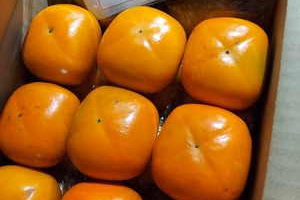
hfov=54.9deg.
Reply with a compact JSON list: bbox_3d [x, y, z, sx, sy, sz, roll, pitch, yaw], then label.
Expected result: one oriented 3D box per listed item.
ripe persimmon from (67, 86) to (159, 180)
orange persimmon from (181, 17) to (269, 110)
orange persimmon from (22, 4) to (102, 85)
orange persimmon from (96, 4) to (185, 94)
[{"bbox_3d":[-0.033,0.029,0.263,0.081,0.057,0.081,9,77,14],"label":"ripe persimmon"},{"bbox_3d":[0.068,-0.032,0.261,0.078,0.055,0.078,9,77,14],"label":"orange persimmon"},{"bbox_3d":[-0.089,-0.057,0.299,0.079,0.056,0.079,9,77,14],"label":"orange persimmon"},{"bbox_3d":[-0.007,-0.048,0.279,0.082,0.058,0.082,9,77,14],"label":"orange persimmon"}]

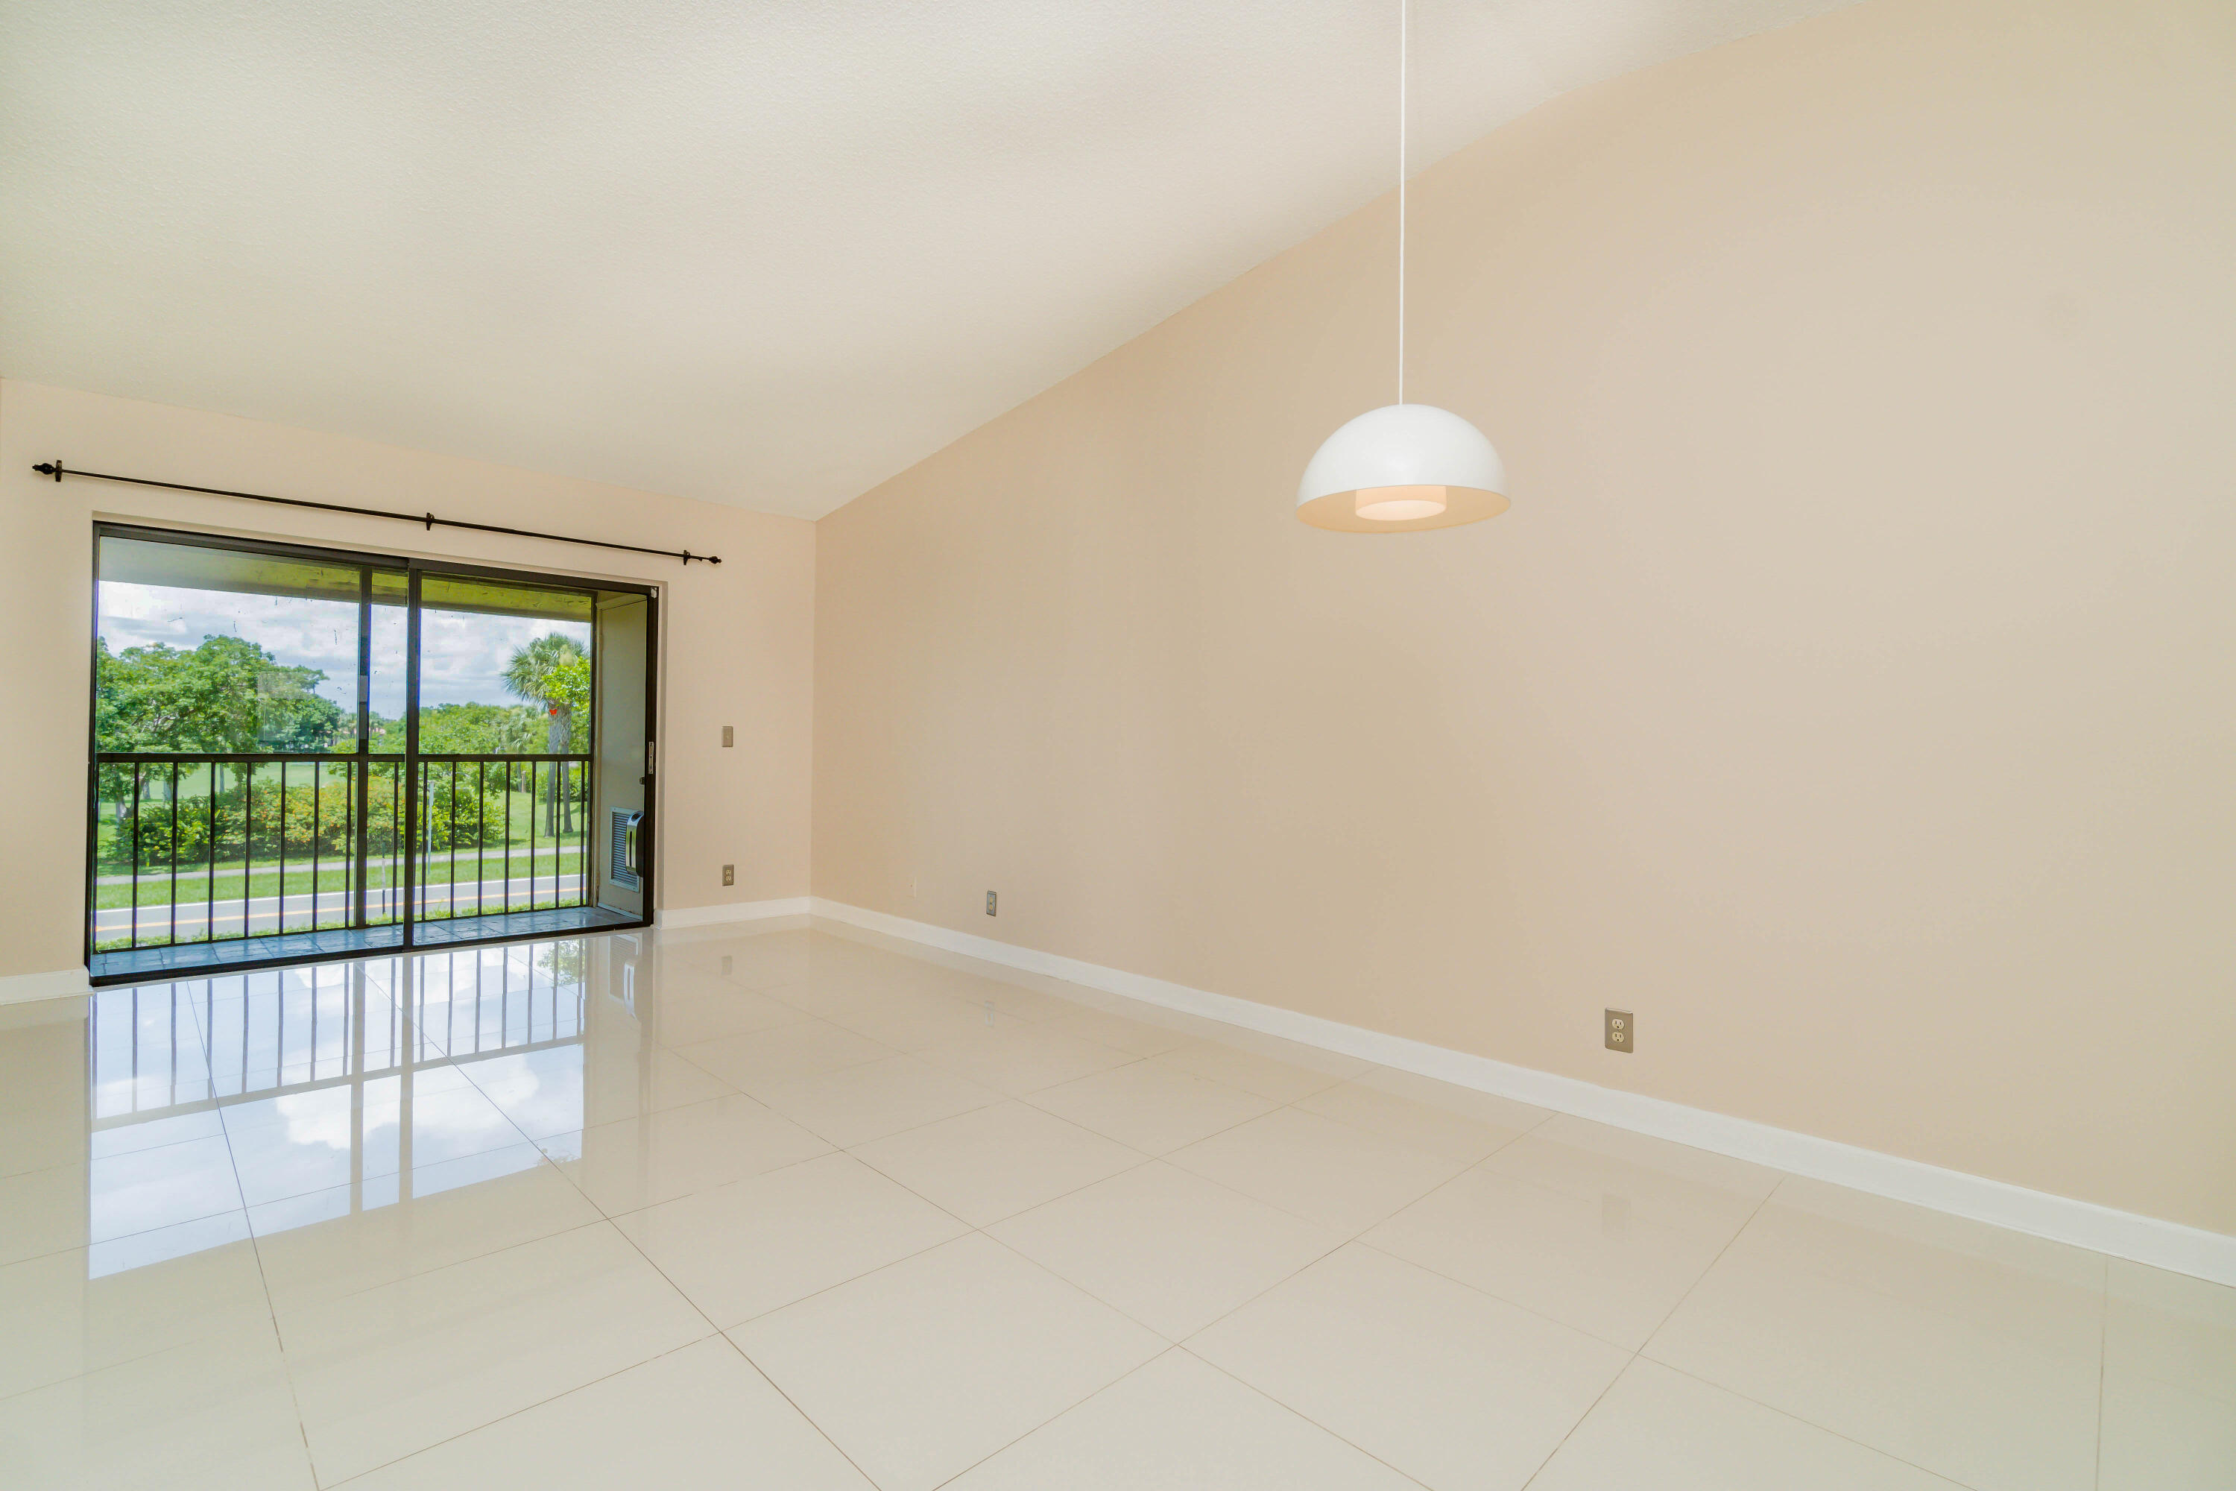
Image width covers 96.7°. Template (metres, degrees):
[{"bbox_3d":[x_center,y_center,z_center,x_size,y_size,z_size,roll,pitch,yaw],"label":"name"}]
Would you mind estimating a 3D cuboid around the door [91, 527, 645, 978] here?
[{"bbox_3d":[-3.745,0.056,5.293,2.407,2.073,0.110,1,0,-44],"label":"door"}]

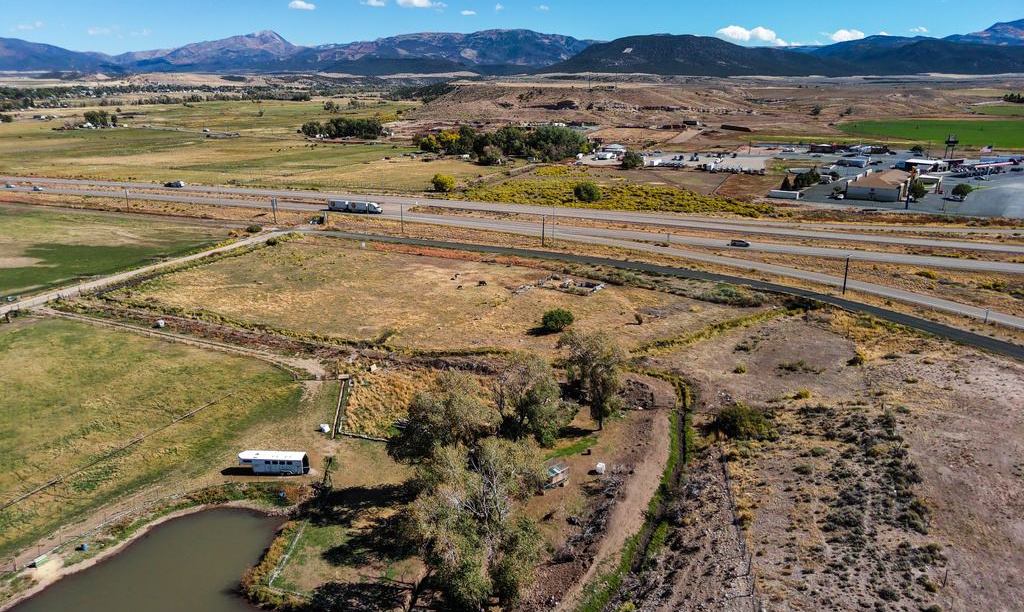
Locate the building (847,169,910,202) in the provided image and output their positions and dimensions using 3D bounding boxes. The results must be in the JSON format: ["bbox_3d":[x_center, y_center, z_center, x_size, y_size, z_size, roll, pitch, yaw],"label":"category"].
[{"bbox_3d":[175.083,-57.154,323.732,22.500,8.600,40.000,11,21,31],"label":"building"}]

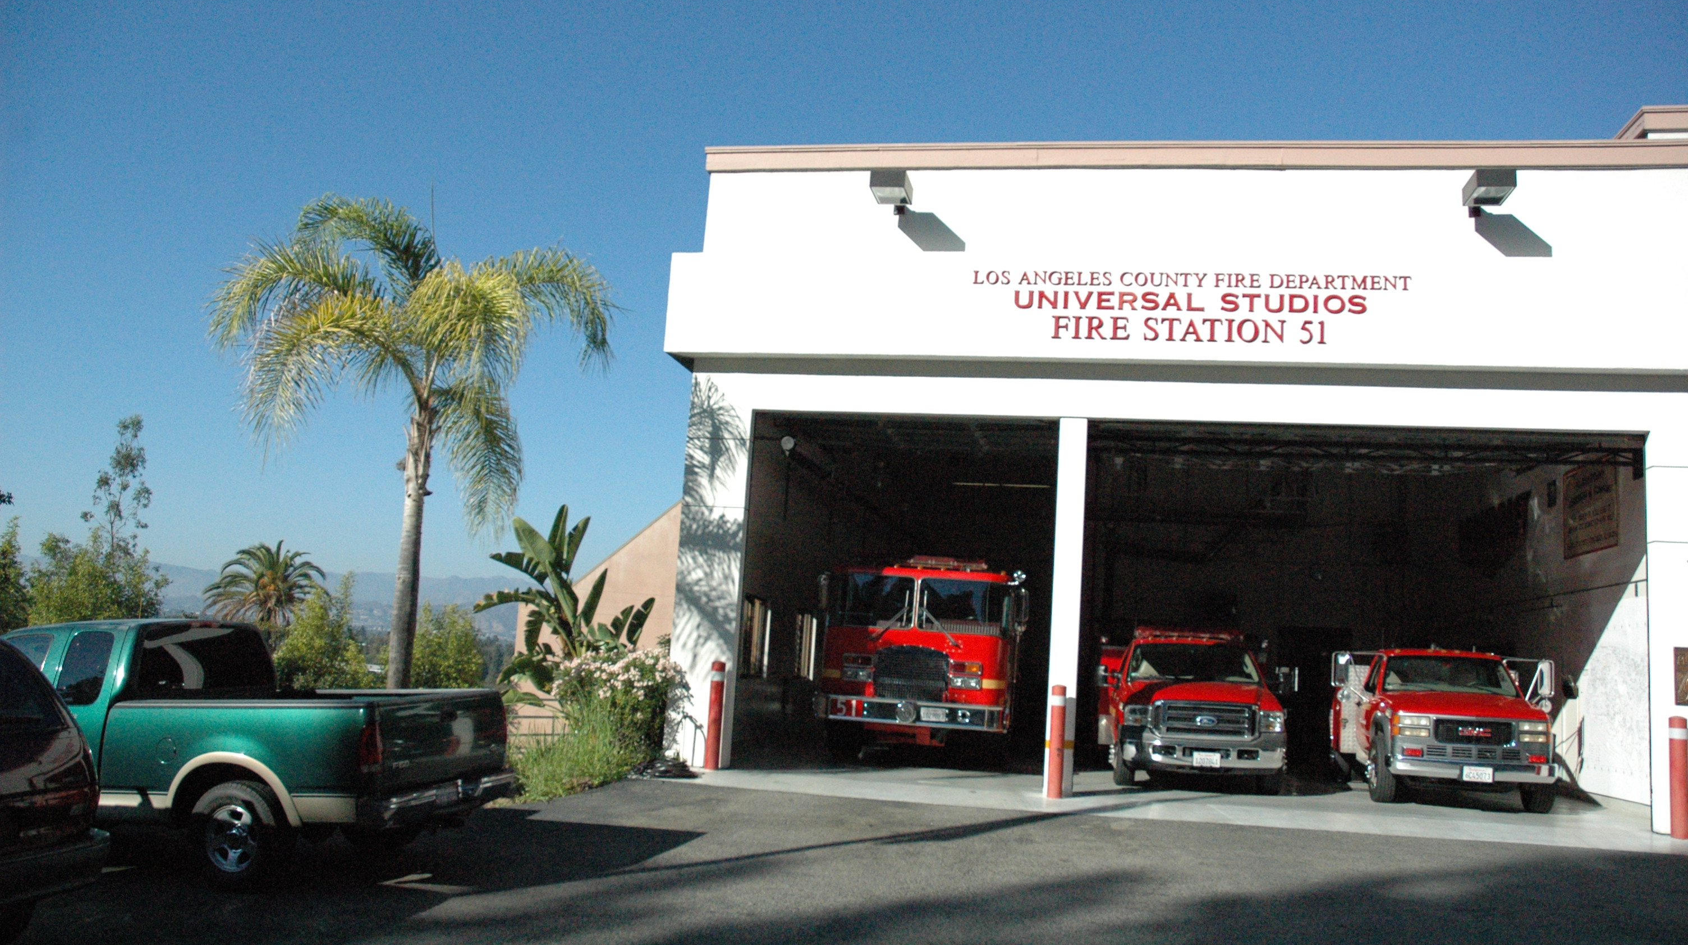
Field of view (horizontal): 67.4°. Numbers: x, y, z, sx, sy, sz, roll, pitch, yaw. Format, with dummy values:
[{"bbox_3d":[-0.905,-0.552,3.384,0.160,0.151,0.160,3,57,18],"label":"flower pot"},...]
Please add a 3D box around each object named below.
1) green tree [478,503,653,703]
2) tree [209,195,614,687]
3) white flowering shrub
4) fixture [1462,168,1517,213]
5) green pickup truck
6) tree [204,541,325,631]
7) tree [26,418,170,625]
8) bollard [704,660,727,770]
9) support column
[{"bbox_3d":[-3.440,1.850,15.600,2.200,3.000,2.000,2,-9,11],"label":"green tree"},{"bbox_3d":[-4.860,0.150,14.250,4.500,6.700,4.400,2,-9,11],"label":"tree"},{"bbox_3d":[-2.640,2.600,14.600,1.650,1.450,1.500,2,-9,11],"label":"white flowering shrub"},{"bbox_3d":[6.460,-2.850,12.650,0.390,0.170,0.520,2,-9,11],"label":"fixture"},{"bbox_3d":[-5.660,2.140,9.950,5.720,1.880,2.020,-2,-8,10],"label":"green pickup truck"},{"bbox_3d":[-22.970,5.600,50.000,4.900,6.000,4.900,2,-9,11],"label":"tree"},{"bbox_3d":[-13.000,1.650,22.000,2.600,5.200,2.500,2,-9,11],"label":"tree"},{"bbox_3d":[-1.510,2.850,14.800,0.170,1.240,0.170,2,-9,11],"label":"bollard"},{"bbox_3d":[2.540,1.540,14.450,0.310,4.280,0.330,2,-9,11],"label":"support column"}]

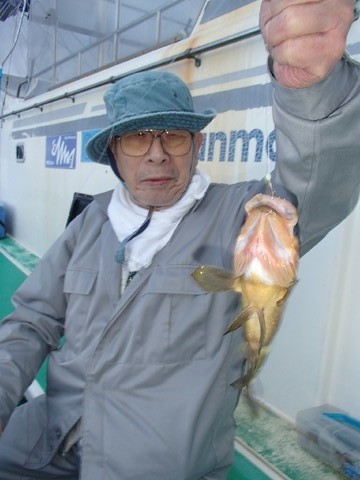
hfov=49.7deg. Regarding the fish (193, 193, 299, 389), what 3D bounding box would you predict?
[{"bbox_3d":[0.082,0.066,0.510,0.132,0.262,0.088,7,20,5],"label":"fish"}]

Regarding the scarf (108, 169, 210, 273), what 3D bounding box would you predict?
[{"bbox_3d":[-0.041,-0.045,0.780,0.205,0.190,0.170,3,13,11],"label":"scarf"}]

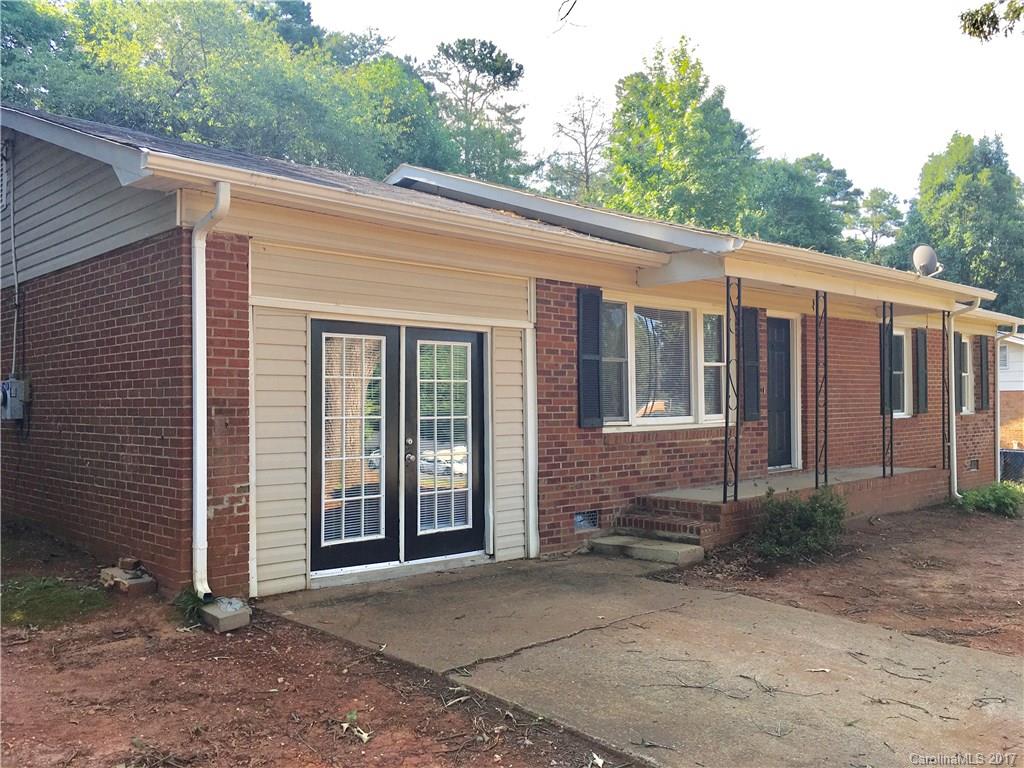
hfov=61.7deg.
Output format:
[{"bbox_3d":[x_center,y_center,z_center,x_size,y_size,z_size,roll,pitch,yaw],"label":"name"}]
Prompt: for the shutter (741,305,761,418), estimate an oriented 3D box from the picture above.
[{"bbox_3d":[3.111,-0.249,11.084,0.375,1.460,0.035,1,-2,-43],"label":"shutter"}]

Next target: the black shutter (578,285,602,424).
[{"bbox_3d":[0.792,-0.268,8.738,0.355,1.420,0.045,1,-1,-43],"label":"black shutter"}]

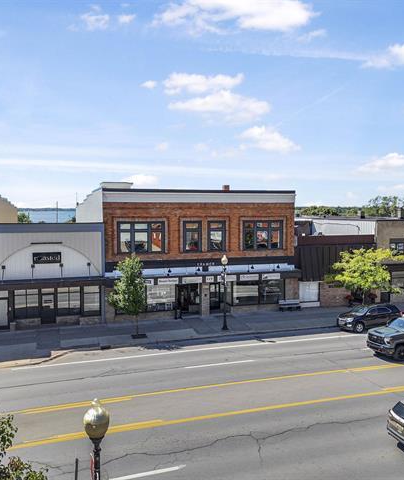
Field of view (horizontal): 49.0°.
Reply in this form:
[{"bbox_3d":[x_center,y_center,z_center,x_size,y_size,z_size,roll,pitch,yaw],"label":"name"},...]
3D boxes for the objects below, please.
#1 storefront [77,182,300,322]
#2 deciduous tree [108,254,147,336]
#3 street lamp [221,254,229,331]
[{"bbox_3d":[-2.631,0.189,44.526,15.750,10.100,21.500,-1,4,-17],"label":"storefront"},{"bbox_3d":[-4.772,3.610,28.586,2.400,5.339,2.400,-1,4,-17],"label":"deciduous tree"},{"bbox_3d":[1.589,3.583,30.302,0.520,5.141,0.520,0,4,0],"label":"street lamp"}]

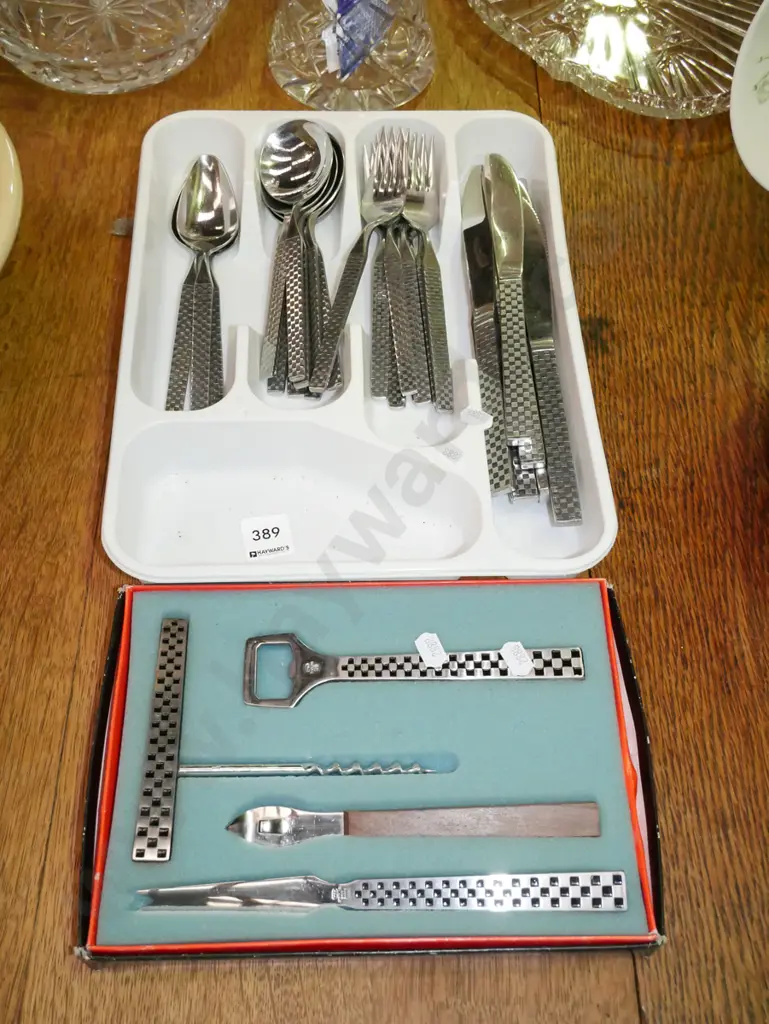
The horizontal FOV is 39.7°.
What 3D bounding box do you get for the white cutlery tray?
[{"bbox_3d":[-0.017,-0.098,0.608,0.252,0.046,0.325,-1,60,-2],"label":"white cutlery tray"}]

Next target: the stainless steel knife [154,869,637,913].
[{"bbox_3d":[-0.001,0.162,0.451,0.207,0.005,0.017,-1,60,0],"label":"stainless steel knife"}]

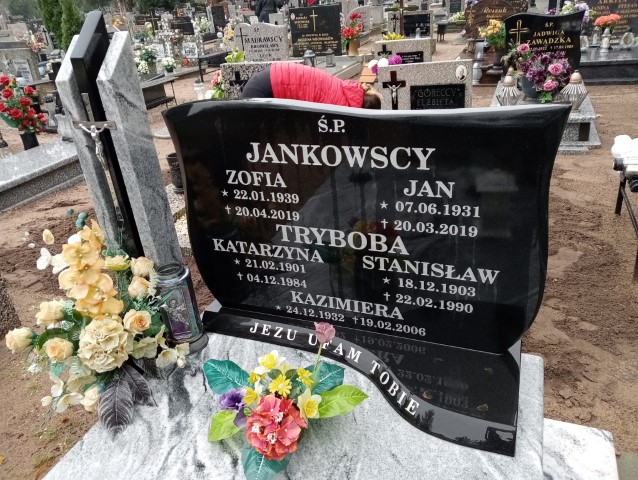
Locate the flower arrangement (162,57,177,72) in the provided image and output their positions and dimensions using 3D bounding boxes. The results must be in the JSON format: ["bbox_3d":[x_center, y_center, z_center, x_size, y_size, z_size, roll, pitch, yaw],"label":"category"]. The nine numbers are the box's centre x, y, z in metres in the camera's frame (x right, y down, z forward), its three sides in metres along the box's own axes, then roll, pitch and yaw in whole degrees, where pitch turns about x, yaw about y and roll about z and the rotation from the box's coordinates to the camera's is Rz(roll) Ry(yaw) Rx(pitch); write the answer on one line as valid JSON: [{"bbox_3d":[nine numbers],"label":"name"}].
[{"bbox_3d":[-2.518,-2.956,8.700,0.230,0.260,0.220,-5,27,0],"label":"flower arrangement"}]

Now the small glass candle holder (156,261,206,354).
[{"bbox_3d":[-0.415,0.202,1.515,0.120,0.265,0.120,-5,27,0],"label":"small glass candle holder"}]

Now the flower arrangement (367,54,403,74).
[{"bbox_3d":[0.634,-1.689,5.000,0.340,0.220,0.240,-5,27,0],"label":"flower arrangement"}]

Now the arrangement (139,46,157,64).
[{"bbox_3d":[-2.921,-3.143,8.800,0.300,0.290,0.280,-5,27,0],"label":"arrangement"}]

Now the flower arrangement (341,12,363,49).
[{"bbox_3d":[0.469,-3.021,7.450,0.310,0.500,0.280,-5,27,0],"label":"flower arrangement"}]

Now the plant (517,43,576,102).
[{"bbox_3d":[2.061,-1.515,4.700,0.480,0.440,0.420,-5,27,0],"label":"plant"}]

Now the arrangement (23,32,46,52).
[{"bbox_3d":[-5.488,-3.842,10.000,0.400,0.400,0.340,-5,27,0],"label":"arrangement"}]

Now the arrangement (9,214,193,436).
[{"bbox_3d":[-0.574,0.223,1.350,0.430,0.480,0.380,-2,27,6],"label":"arrangement"}]

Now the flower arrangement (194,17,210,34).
[{"bbox_3d":[-2.864,-5.261,12.700,0.390,0.400,0.360,-5,27,0],"label":"flower arrangement"}]

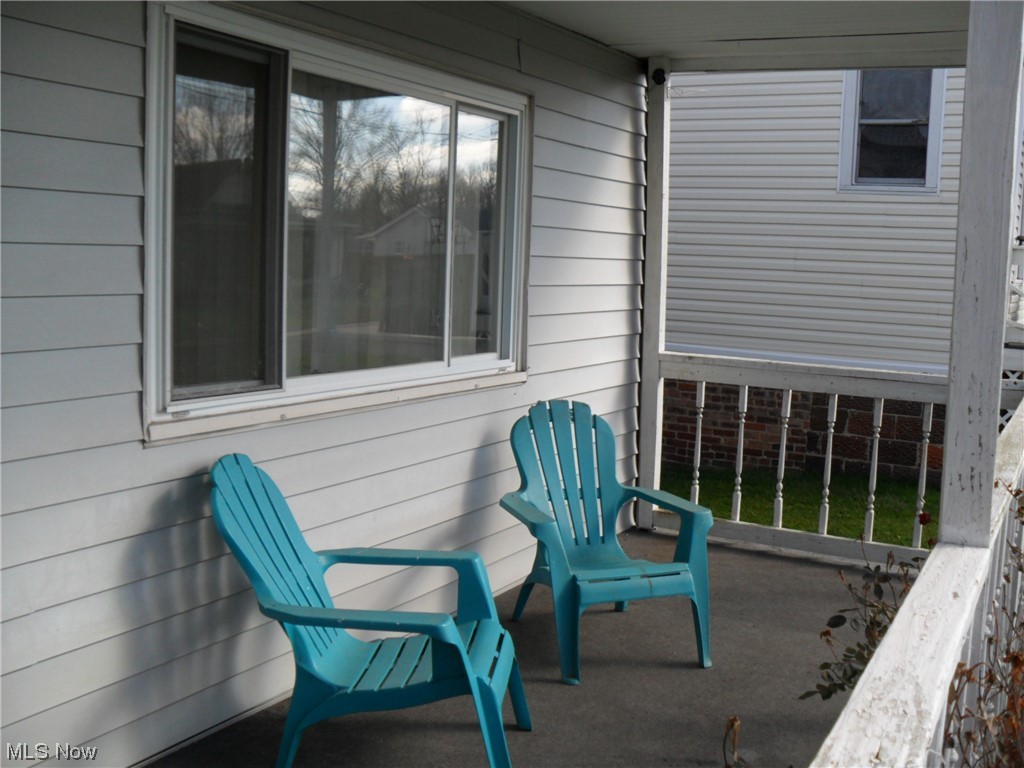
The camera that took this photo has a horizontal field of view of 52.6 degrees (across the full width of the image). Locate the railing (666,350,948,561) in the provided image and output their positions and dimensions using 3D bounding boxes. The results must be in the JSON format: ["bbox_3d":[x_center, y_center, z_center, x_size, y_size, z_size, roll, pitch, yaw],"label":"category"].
[{"bbox_3d":[1.459,0.362,5.219,1.591,0.950,0.110,5,8,31],"label":"railing"}]

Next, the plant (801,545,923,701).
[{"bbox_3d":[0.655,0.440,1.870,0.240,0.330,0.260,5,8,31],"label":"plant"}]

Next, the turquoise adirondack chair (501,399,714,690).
[{"bbox_3d":[0.334,0.552,3.973,0.662,0.881,0.828,-1,7,-20],"label":"turquoise adirondack chair"}]

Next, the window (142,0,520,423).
[{"bbox_3d":[-0.454,-0.528,3.683,0.100,1.185,2.049,5,8,31],"label":"window"}]

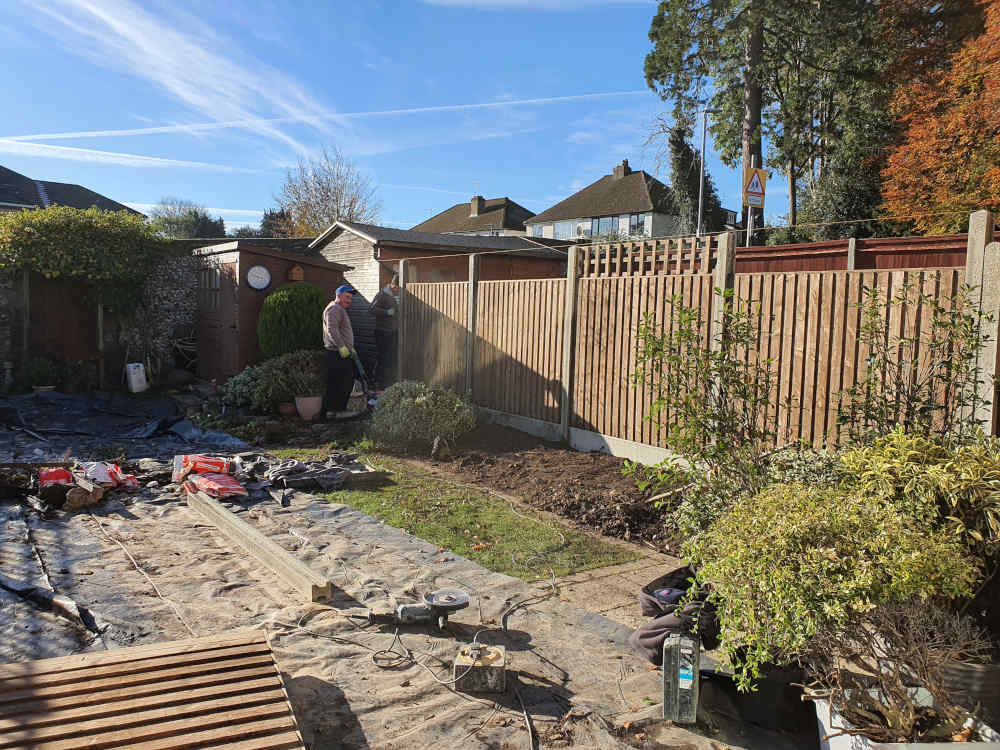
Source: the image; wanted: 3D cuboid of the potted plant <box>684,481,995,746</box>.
[{"bbox_3d":[1.239,0.906,2.750,1.030,1.050,0.900,3,4,22],"label":"potted plant"}]

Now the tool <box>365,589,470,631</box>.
[{"bbox_3d":[-0.429,1.233,3.950,0.540,0.170,0.250,2,4,5],"label":"tool"}]

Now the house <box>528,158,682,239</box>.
[{"bbox_3d":[8.519,-10.135,52.562,8.500,9.600,11.400,-1,5,-42],"label":"house"}]

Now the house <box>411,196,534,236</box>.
[{"bbox_3d":[-1.409,-9.512,58.833,8.200,8.700,12.300,-1,5,-45],"label":"house"}]

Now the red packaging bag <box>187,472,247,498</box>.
[{"bbox_3d":[-2.416,0.942,6.400,0.460,0.120,0.360,3,4,19],"label":"red packaging bag"}]

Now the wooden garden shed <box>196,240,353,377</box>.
[{"bbox_3d":[-3.724,-0.984,12.195,1.750,2.080,2.100,-1,4,-37],"label":"wooden garden shed"}]

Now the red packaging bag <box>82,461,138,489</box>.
[{"bbox_3d":[-3.345,0.859,6.450,0.440,0.200,0.300,1,4,-11],"label":"red packaging bag"}]

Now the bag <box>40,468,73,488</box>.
[{"bbox_3d":[-3.749,0.883,6.350,0.300,0.170,0.260,1,4,-22],"label":"bag"}]

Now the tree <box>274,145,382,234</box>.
[{"bbox_3d":[-8.882,-7.346,39.645,5.200,9.500,5.000,1,4,-11],"label":"tree"}]

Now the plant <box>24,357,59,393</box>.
[{"bbox_3d":[-6.776,-0.007,11.100,0.500,0.540,0.480,1,4,-22],"label":"plant"}]

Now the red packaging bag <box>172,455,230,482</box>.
[{"bbox_3d":[-2.643,0.828,6.650,0.480,0.220,0.300,1,4,-17],"label":"red packaging bag"}]

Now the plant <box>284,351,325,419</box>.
[{"bbox_3d":[-2.538,0.136,9.750,0.520,0.900,0.500,1,4,-17],"label":"plant"}]

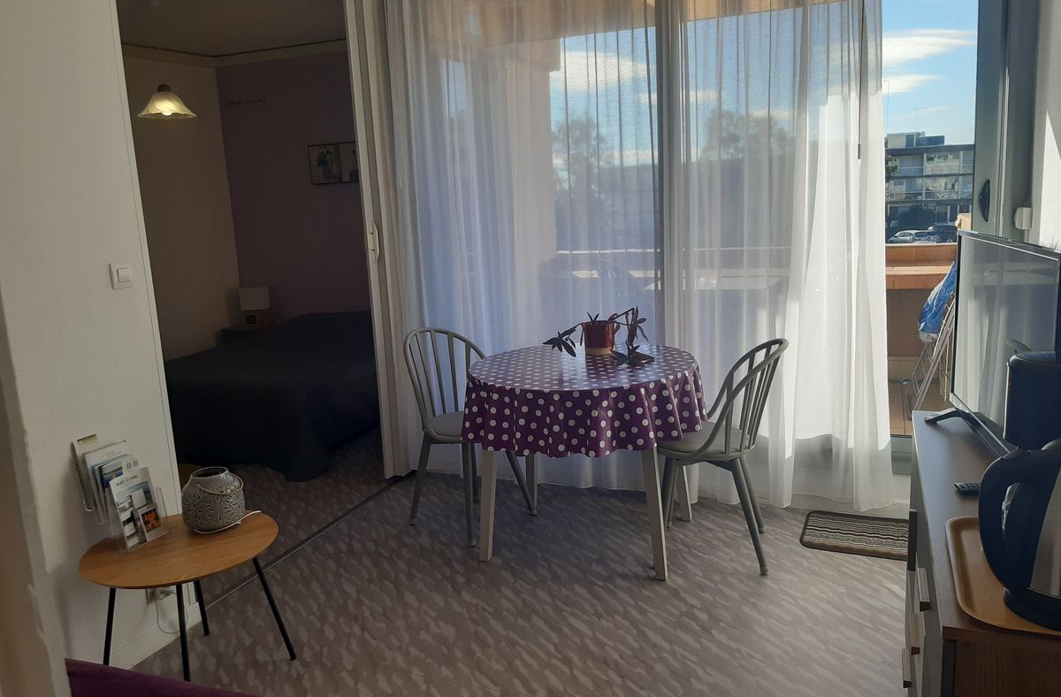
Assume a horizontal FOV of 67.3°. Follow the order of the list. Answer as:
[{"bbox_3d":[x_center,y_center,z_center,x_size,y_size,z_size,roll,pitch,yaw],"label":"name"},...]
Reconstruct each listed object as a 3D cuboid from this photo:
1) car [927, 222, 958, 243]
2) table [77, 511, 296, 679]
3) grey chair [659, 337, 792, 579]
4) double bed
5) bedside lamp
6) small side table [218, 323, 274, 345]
[{"bbox_3d":[34.893,-9.410,66.000,4.400,1.650,1.800,-13,15,-40],"label":"car"},{"bbox_3d":[-1.022,0.797,2.408,0.550,0.445,0.550,1,12,22],"label":"table"},{"bbox_3d":[0.730,0.372,3.079,0.500,0.840,0.450,0,11,16],"label":"grey chair"},{"bbox_3d":[-1.466,0.223,5.119,1.450,0.580,1.930,1,12,22],"label":"double bed"},{"bbox_3d":[-2.101,-0.320,6.080,0.220,0.290,0.210,-7,12,-19],"label":"bedside lamp"},{"bbox_3d":[-2.066,0.105,6.124,0.420,0.490,0.380,1,12,22],"label":"small side table"}]

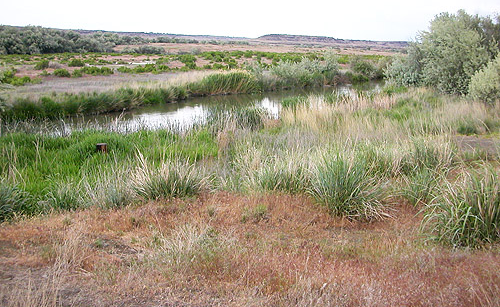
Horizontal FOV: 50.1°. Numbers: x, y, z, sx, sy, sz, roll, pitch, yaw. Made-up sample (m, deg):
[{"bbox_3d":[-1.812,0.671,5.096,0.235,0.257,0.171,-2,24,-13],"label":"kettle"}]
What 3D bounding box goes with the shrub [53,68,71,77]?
[{"bbox_3d":[-17.637,-7.532,50.000,1.700,0.800,1.500,-4,12,-19],"label":"shrub"}]

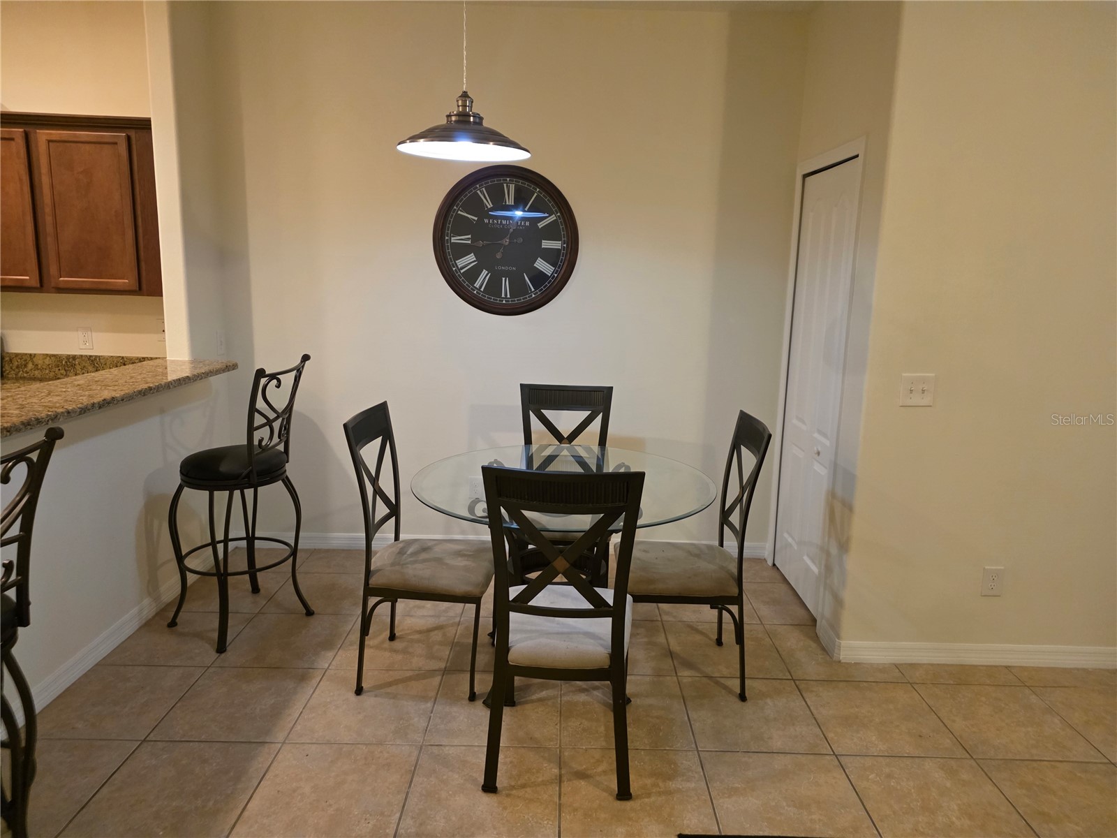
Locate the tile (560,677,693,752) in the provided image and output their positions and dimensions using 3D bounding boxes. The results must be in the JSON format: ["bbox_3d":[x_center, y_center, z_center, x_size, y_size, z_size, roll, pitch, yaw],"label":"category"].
[{"bbox_3d":[0.235,1.056,2.680,0.455,0.010,0.455,1,12,0],"label":"tile"}]

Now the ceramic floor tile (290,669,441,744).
[{"bbox_3d":[-0.684,1.042,2.704,0.455,0.010,0.455,1,12,0],"label":"ceramic floor tile"}]

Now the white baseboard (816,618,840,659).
[{"bbox_3d":[1.143,0.931,3.126,0.020,0.092,0.200,1,12,0],"label":"white baseboard"}]

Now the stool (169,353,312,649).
[{"bbox_3d":[-1.402,0.324,3.198,0.600,1.170,0.600,2,12,3],"label":"stool"}]

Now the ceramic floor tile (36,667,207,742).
[{"bbox_3d":[-1.593,1.016,2.687,0.455,0.010,0.455,1,12,0],"label":"ceramic floor tile"}]

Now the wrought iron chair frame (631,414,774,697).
[{"bbox_3d":[0.481,0.505,2.876,0.510,1.020,0.460,1,12,0],"label":"wrought iron chair frame"}]

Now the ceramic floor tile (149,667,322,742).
[{"bbox_3d":[-1.144,1.033,2.707,0.455,0.010,0.455,1,12,0],"label":"ceramic floor tile"}]

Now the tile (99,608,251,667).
[{"bbox_3d":[-1.600,0.930,3.159,0.455,0.010,0.455,1,12,0],"label":"tile"}]

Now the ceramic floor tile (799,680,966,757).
[{"bbox_3d":[1.148,1.076,2.677,0.455,0.010,0.455,1,12,0],"label":"ceramic floor tile"}]

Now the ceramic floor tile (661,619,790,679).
[{"bbox_3d":[0.699,0.979,3.148,0.455,0.010,0.455,1,12,0],"label":"ceramic floor tile"}]

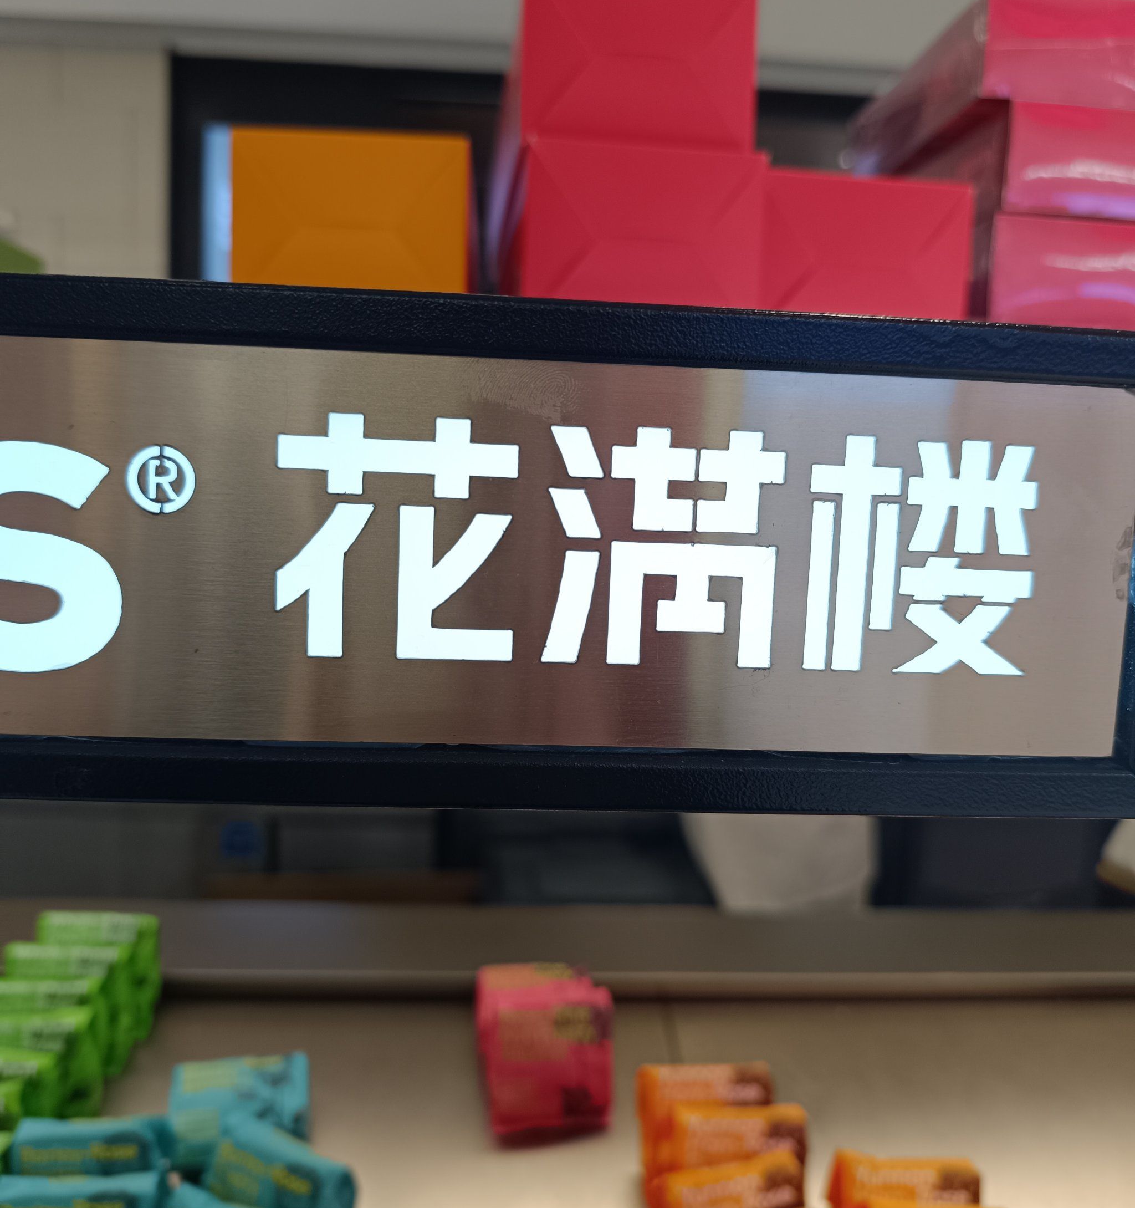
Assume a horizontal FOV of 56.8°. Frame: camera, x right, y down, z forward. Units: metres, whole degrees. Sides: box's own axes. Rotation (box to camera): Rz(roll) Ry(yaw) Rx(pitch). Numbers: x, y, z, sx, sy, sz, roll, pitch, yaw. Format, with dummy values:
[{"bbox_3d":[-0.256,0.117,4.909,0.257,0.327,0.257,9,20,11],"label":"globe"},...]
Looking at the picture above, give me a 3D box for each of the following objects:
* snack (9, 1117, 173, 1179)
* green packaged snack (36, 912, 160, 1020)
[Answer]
[{"bbox_3d":[-0.267,0.335,0.587,0.077,0.083,0.031,1,-4,-7],"label":"snack"},{"bbox_3d":[-0.355,0.278,0.789,0.077,0.083,0.031,2,-4,-4],"label":"green packaged snack"}]

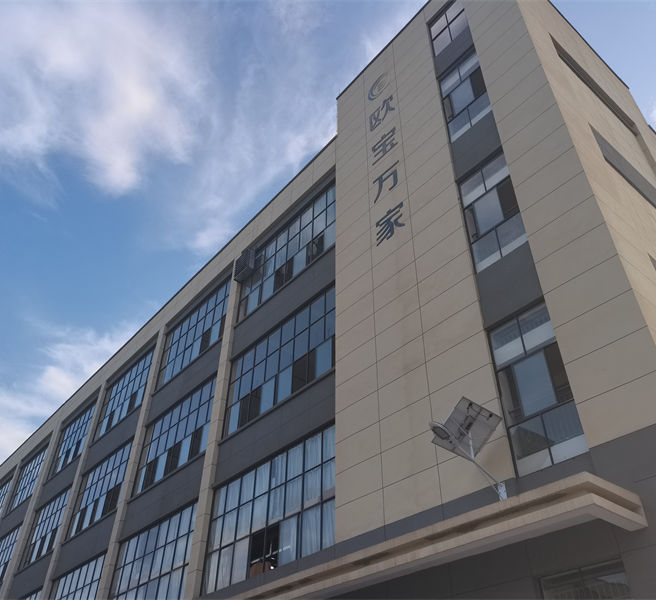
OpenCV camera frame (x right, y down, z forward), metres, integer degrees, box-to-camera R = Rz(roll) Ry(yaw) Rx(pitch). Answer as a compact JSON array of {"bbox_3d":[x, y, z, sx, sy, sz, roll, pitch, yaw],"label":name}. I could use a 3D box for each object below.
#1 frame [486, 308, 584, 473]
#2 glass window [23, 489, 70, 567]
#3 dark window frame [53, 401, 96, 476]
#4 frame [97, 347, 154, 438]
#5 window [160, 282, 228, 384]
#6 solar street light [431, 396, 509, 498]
[{"bbox_3d":[3.100,1.250,9.135,0.120,2.650,1.183,28,-46,-29],"label":"frame"},{"bbox_3d":[-12.232,9.961,26.279,0.120,2.694,5.365,28,-46,-29],"label":"glass window"},{"bbox_3d":[-12.181,6.715,28.912,0.120,2.847,5.365,28,-46,-29],"label":"dark window frame"},{"bbox_3d":[-8.546,4.018,25.457,0.120,2.774,5.365,28,-46,-29],"label":"frame"},{"bbox_3d":[-4.841,1.254,21.948,0.120,2.737,5.293,28,-46,-29],"label":"window"},{"bbox_3d":[1.886,2.025,8.286,1.409,1.282,0.613,28,-46,-29],"label":"solar street light"}]

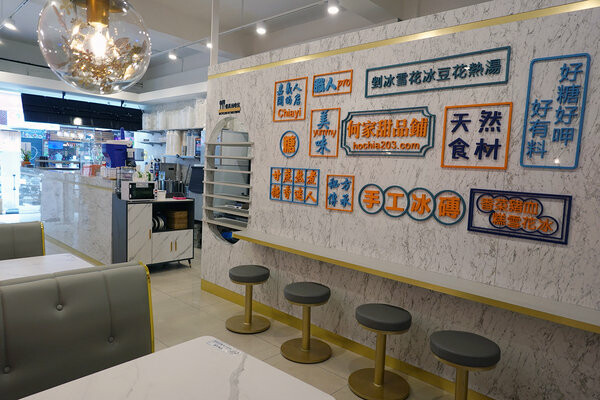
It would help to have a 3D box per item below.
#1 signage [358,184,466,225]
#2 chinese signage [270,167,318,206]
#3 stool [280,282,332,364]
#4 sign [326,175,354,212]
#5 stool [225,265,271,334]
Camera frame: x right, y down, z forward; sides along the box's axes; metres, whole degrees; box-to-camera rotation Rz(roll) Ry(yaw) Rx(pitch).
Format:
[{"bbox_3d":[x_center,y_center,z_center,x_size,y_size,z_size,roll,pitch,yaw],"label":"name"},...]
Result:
[{"bbox_3d":[0.702,0.020,2.612,0.752,0.212,0.030,7,7,42],"label":"signage"},{"bbox_3d":[-0.057,-0.122,3.344,0.559,0.282,0.030,7,6,42],"label":"chinese signage"},{"bbox_3d":[0.051,0.882,2.940,0.382,0.470,0.382,3,5,0],"label":"stool"},{"bbox_3d":[0.297,-0.053,3.020,0.258,0.261,0.030,7,6,42],"label":"sign"},{"bbox_3d":[-0.428,0.825,3.388,0.381,0.473,0.381,3,5,0],"label":"stool"}]

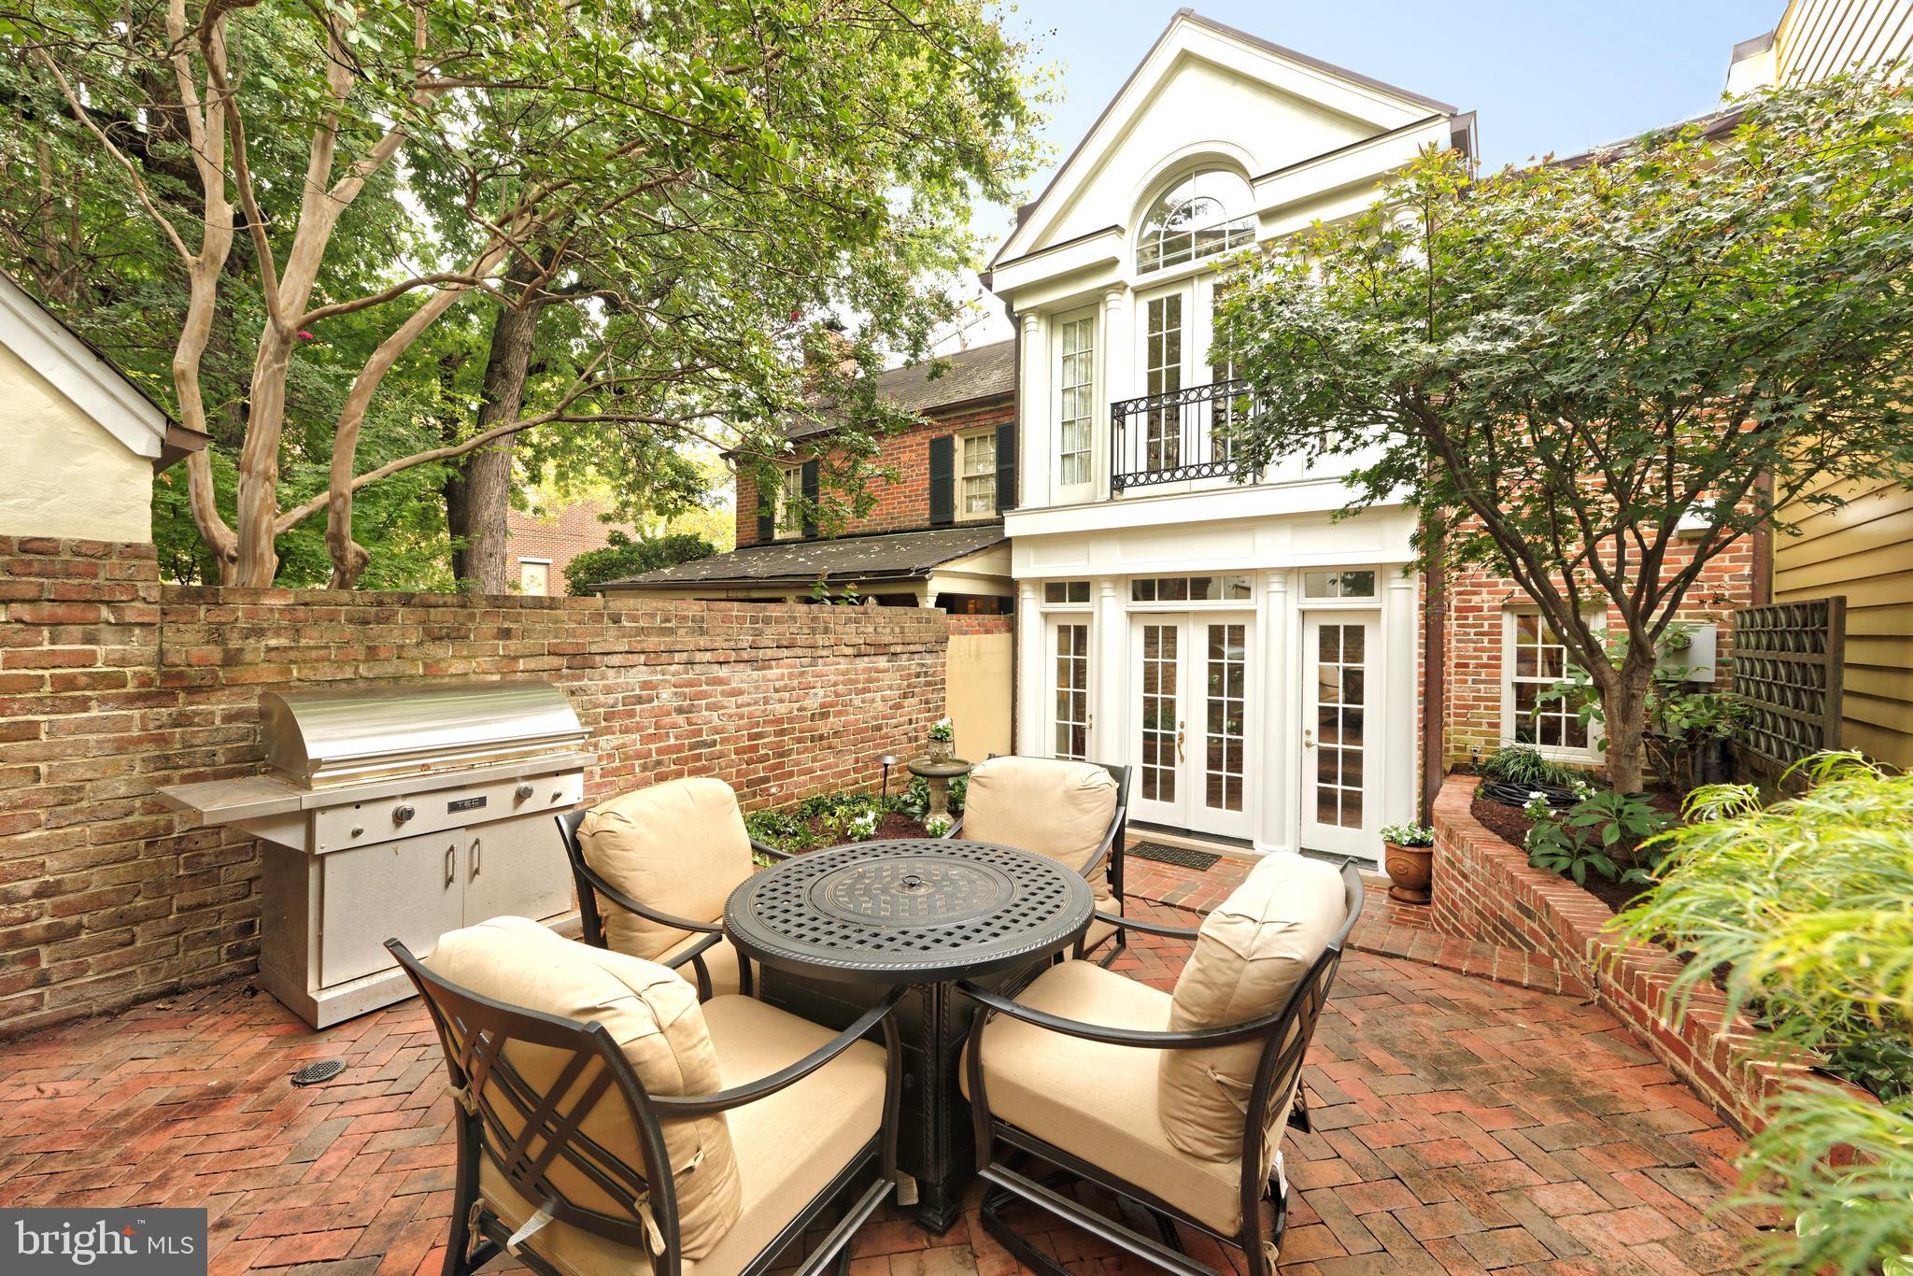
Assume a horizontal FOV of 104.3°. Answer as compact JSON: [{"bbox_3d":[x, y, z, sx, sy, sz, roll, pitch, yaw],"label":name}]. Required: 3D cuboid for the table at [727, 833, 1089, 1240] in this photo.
[{"bbox_3d":[-0.124,1.200,2.453,1.176,0.745,1.176,1,1,37],"label":"table"}]

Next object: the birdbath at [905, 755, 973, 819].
[{"bbox_3d":[-0.137,1.223,5.895,0.520,0.490,0.520,0,1,0],"label":"birdbath"}]

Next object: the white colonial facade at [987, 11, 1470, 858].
[{"bbox_3d":[2.122,-1.802,6.698,4.050,7.060,0.800,1,1,37],"label":"white colonial facade"}]

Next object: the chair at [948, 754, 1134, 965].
[{"bbox_3d":[0.330,1.087,3.373,0.720,0.930,0.800,1,1,26],"label":"chair"}]

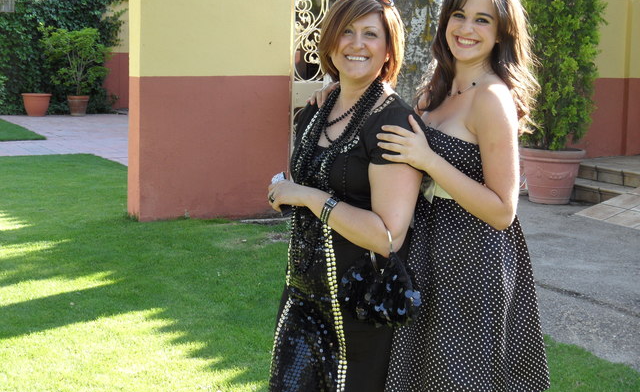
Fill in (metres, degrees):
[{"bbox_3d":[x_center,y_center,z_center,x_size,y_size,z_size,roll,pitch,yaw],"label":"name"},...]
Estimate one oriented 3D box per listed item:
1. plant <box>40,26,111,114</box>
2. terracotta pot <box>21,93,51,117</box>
[{"bbox_3d":[-5.290,-2.704,20.000,1.520,1.950,1.400,1,8,0],"label":"plant"},{"bbox_3d":[-6.097,-1.952,19.900,0.650,0.490,0.650,1,8,0],"label":"terracotta pot"}]

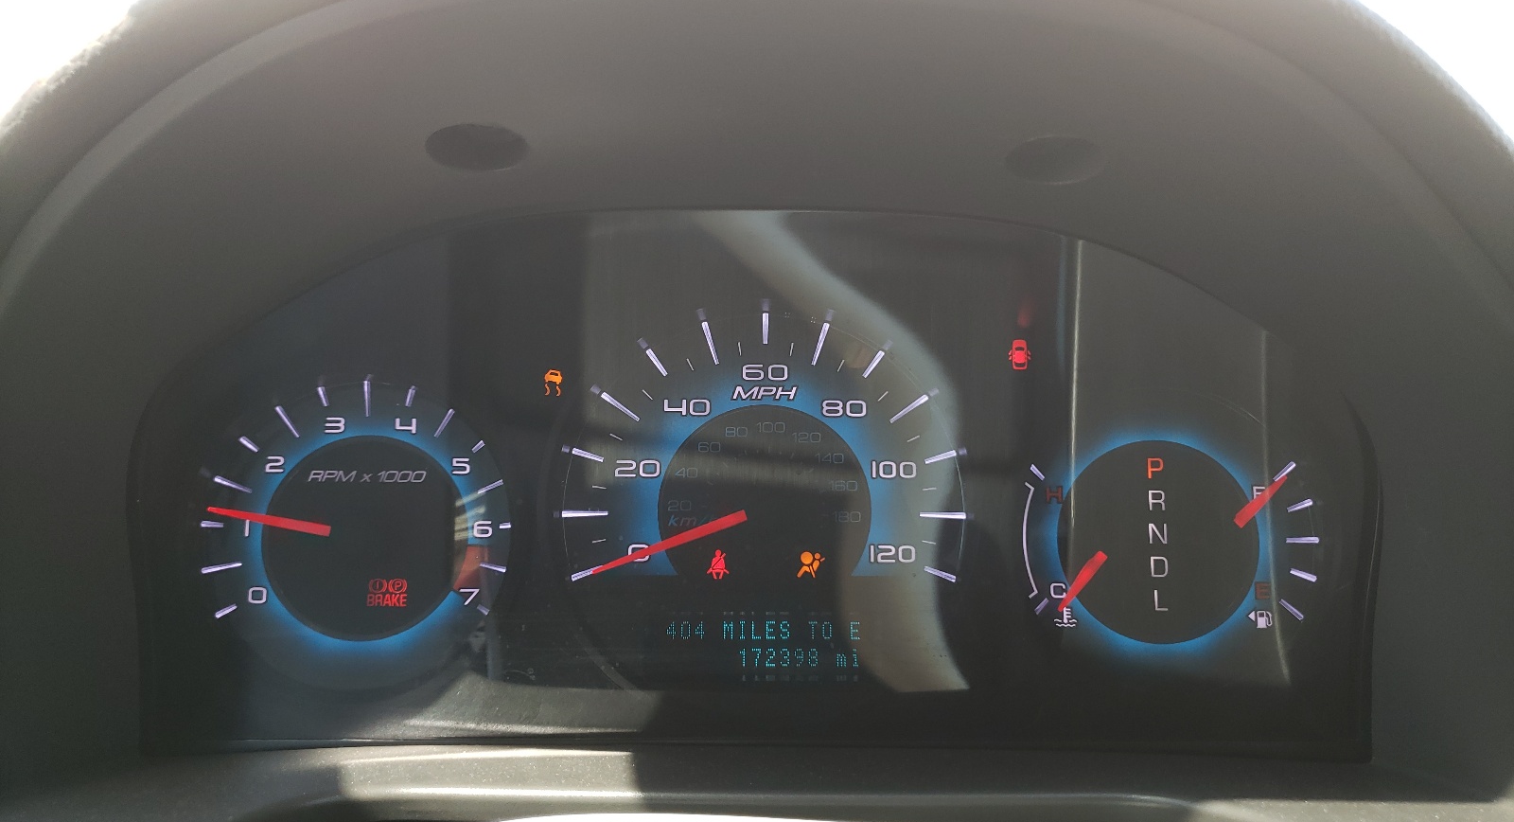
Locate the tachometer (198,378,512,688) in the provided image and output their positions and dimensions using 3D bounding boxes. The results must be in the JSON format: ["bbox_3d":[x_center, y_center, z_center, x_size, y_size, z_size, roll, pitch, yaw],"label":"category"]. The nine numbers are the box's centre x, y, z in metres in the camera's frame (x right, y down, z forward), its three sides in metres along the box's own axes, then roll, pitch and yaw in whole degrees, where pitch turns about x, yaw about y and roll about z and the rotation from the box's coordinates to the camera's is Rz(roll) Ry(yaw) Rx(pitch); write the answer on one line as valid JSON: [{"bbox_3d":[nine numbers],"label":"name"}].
[{"bbox_3d":[-0.111,0.034,0.315,0.086,0.085,0.020,0,0,0],"label":"tachometer"}]

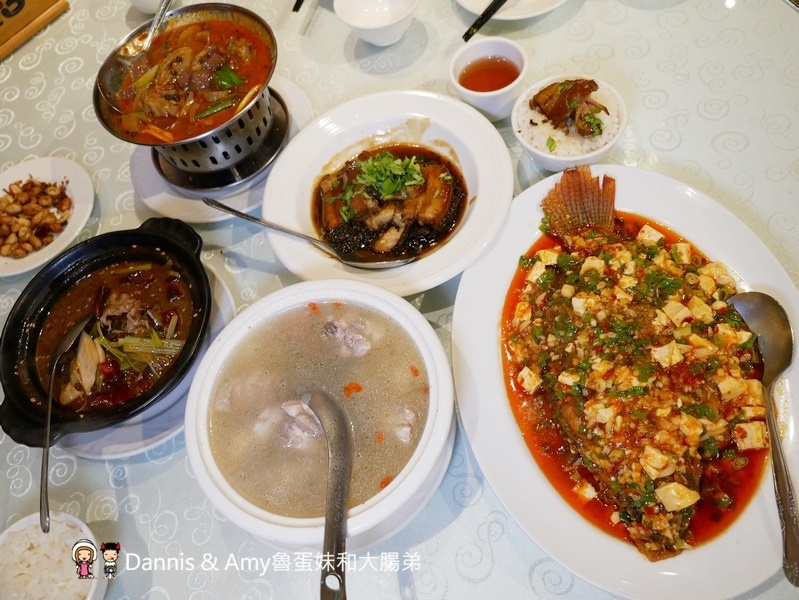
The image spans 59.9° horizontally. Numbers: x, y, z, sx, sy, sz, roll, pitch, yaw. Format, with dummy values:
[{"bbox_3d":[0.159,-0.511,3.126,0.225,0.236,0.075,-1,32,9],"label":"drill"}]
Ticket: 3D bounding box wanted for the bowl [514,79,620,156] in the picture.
[{"bbox_3d":[0.168,-0.166,0.689,0.108,0.052,0.108,-5,62,9],"label":"bowl"}]

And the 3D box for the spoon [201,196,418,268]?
[{"bbox_3d":[-0.088,-0.067,0.681,0.225,0.028,0.045,16,66,10],"label":"spoon"}]

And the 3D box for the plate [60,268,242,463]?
[{"bbox_3d":[-0.255,0.051,0.676,0.215,0.022,0.215,-5,62,9],"label":"plate"}]

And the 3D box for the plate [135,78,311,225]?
[{"bbox_3d":[-0.197,-0.171,0.783,0.214,0.022,0.214,-5,62,9],"label":"plate"}]

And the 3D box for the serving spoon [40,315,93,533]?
[{"bbox_3d":[-0.282,0.094,0.592,0.045,0.034,0.211,-11,52,5],"label":"serving spoon"}]

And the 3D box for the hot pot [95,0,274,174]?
[{"bbox_3d":[-0.206,-0.206,0.738,0.193,0.104,0.193,-5,62,9],"label":"hot pot"}]

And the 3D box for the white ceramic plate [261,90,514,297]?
[{"bbox_3d":[-0.011,-0.103,0.700,0.250,0.038,0.250,-5,62,9],"label":"white ceramic plate"}]

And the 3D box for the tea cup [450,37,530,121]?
[{"bbox_3d":[0.097,-0.226,0.733,0.082,0.057,0.082,-5,62,9],"label":"tea cup"}]

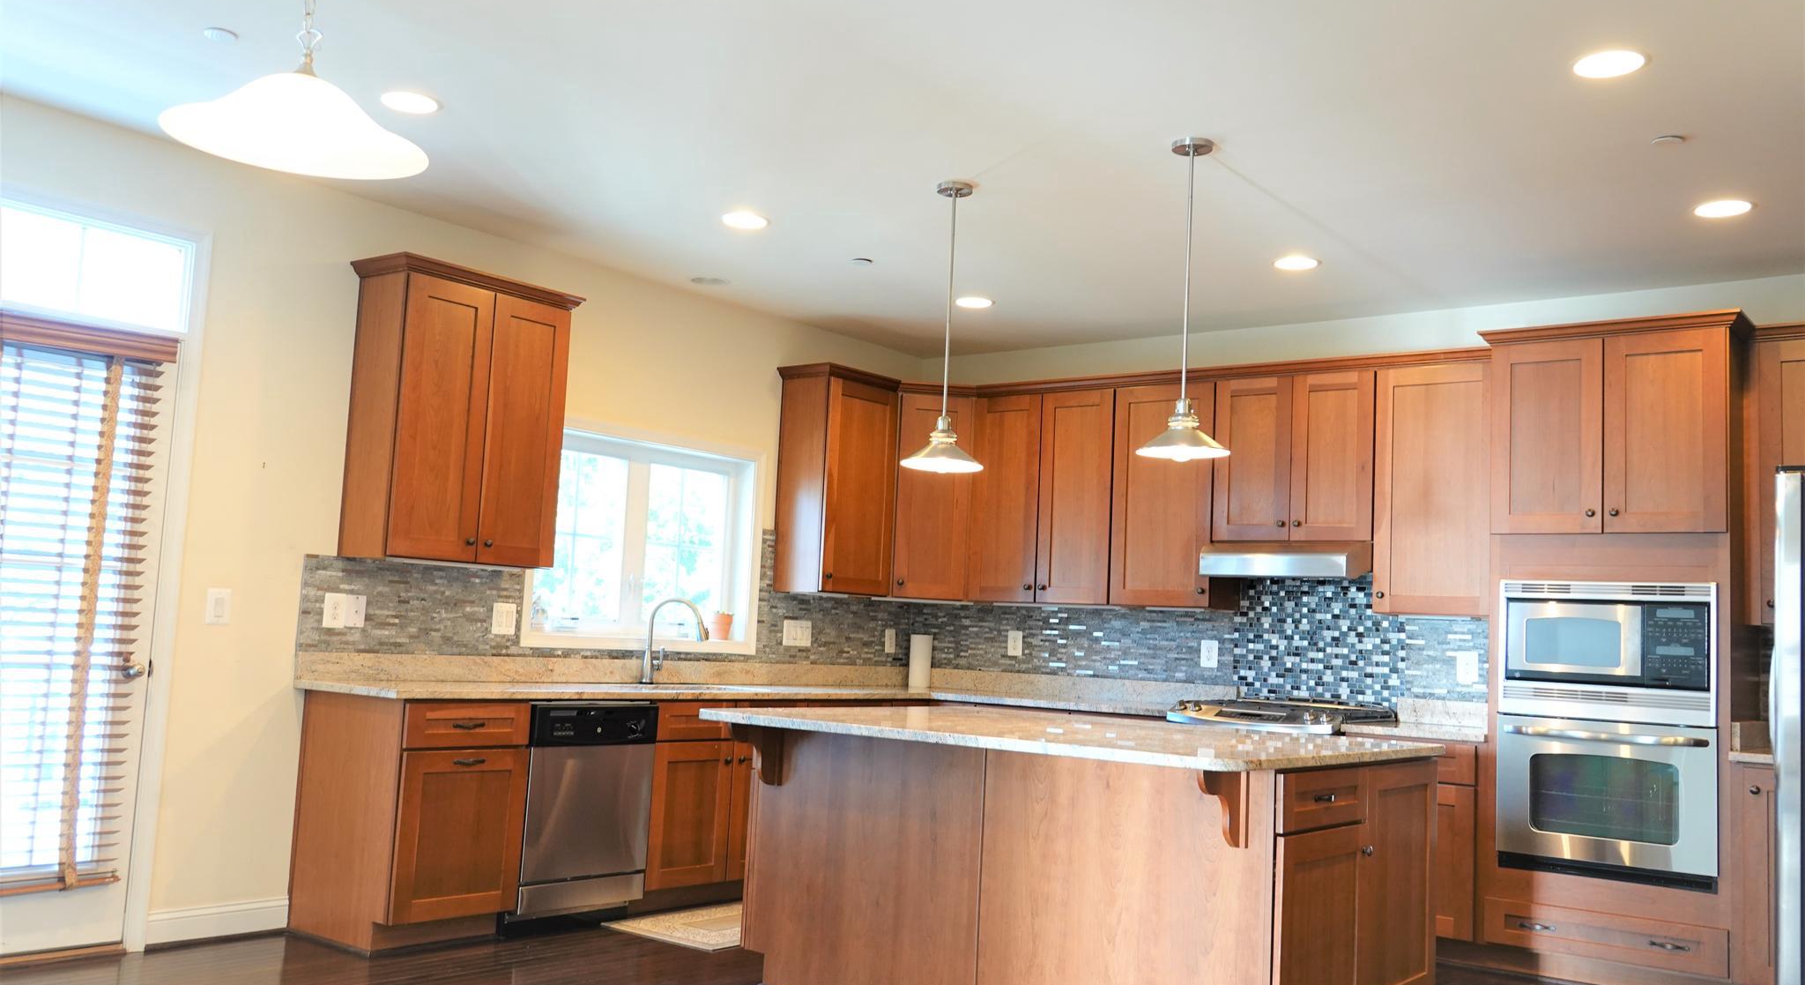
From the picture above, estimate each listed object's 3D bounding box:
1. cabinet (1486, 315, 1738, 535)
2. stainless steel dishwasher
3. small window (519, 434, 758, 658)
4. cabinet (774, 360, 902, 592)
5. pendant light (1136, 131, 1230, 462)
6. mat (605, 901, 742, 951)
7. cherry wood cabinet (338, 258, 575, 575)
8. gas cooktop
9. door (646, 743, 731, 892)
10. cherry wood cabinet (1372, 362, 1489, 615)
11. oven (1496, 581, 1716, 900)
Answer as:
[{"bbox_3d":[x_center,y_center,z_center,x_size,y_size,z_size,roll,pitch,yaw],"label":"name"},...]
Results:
[{"bbox_3d":[2.843,-0.211,5.752,0.906,0.803,0.643,-2,-7,39],"label":"cabinet"},{"bbox_3d":[-1.417,1.220,5.723,0.596,0.820,0.614,-2,-7,39],"label":"stainless steel dishwasher"},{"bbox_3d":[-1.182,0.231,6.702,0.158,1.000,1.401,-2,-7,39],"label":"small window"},{"bbox_3d":[-0.321,-0.035,7.406,0.364,1.103,0.577,-2,-7,39],"label":"cabinet"},{"bbox_3d":[0.881,-0.593,4.464,0.283,1.000,0.283,-2,-7,39],"label":"pendant light"},{"bbox_3d":[-0.588,1.719,5.859,0.609,0.012,1.092,-2,-7,39],"label":"mat"},{"bbox_3d":[-1.707,-0.274,5.671,0.368,1.107,0.832,-2,-7,39],"label":"cherry wood cabinet"},{"bbox_3d":[1.681,0.990,6.449,0.759,0.096,0.698,-2,-7,39],"label":"gas cooktop"},{"bbox_3d":[-0.890,1.337,6.079,0.025,0.591,0.452,-1,-7,38],"label":"door"},{"bbox_3d":[2.381,-0.005,6.304,0.564,1.079,0.317,-2,-7,39],"label":"cherry wood cabinet"},{"bbox_3d":[2.779,0.913,5.628,0.753,1.103,0.594,-2,-7,39],"label":"oven"}]

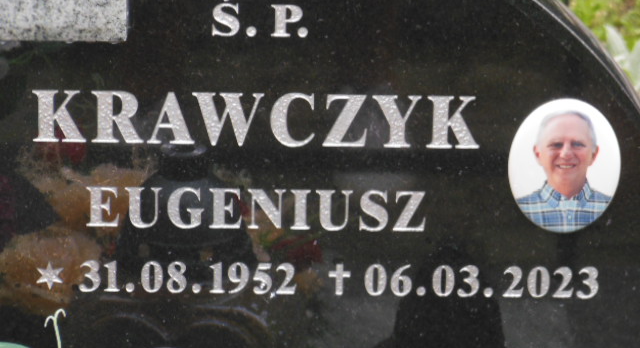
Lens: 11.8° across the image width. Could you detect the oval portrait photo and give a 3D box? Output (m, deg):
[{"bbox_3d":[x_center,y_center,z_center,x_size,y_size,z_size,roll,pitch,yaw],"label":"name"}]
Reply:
[{"bbox_3d":[0.202,-0.007,2.550,0.093,0.120,0.010,1,22,-1],"label":"oval portrait photo"}]

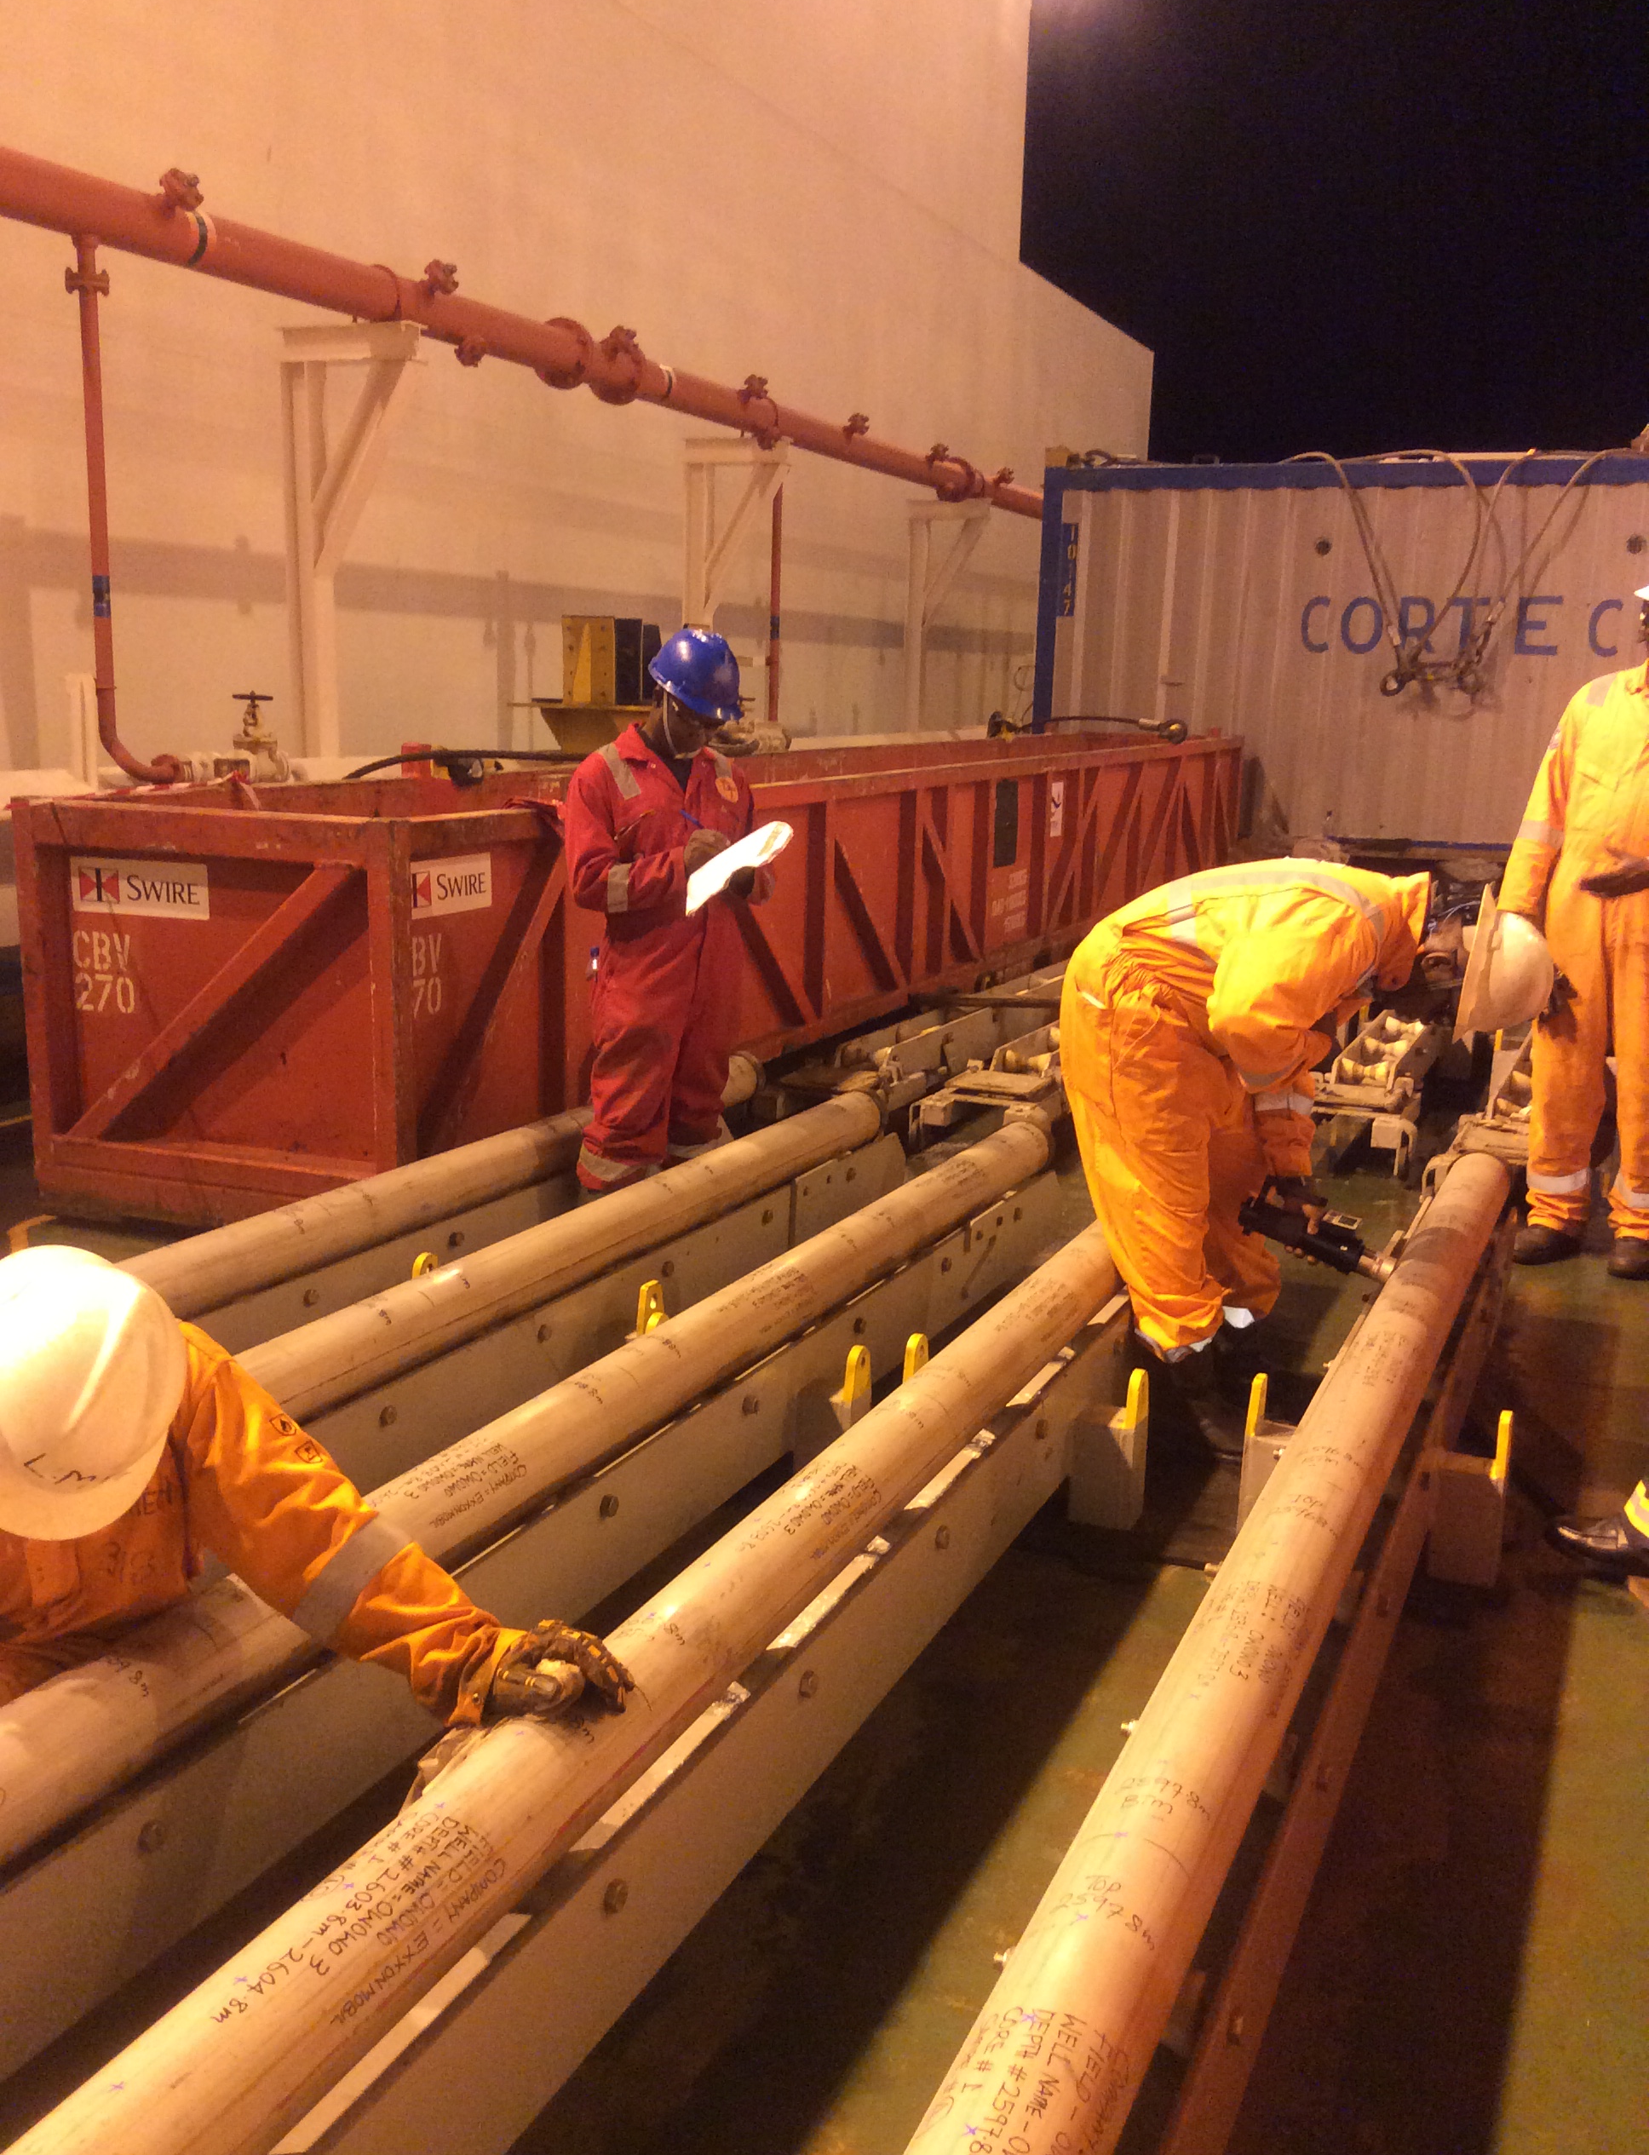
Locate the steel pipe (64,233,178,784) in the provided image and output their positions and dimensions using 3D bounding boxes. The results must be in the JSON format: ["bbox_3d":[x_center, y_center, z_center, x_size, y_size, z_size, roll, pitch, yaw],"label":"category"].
[{"bbox_3d":[-2.659,-2.130,7.790,0.155,1.981,0.479,6,12,21],"label":"steel pipe"}]

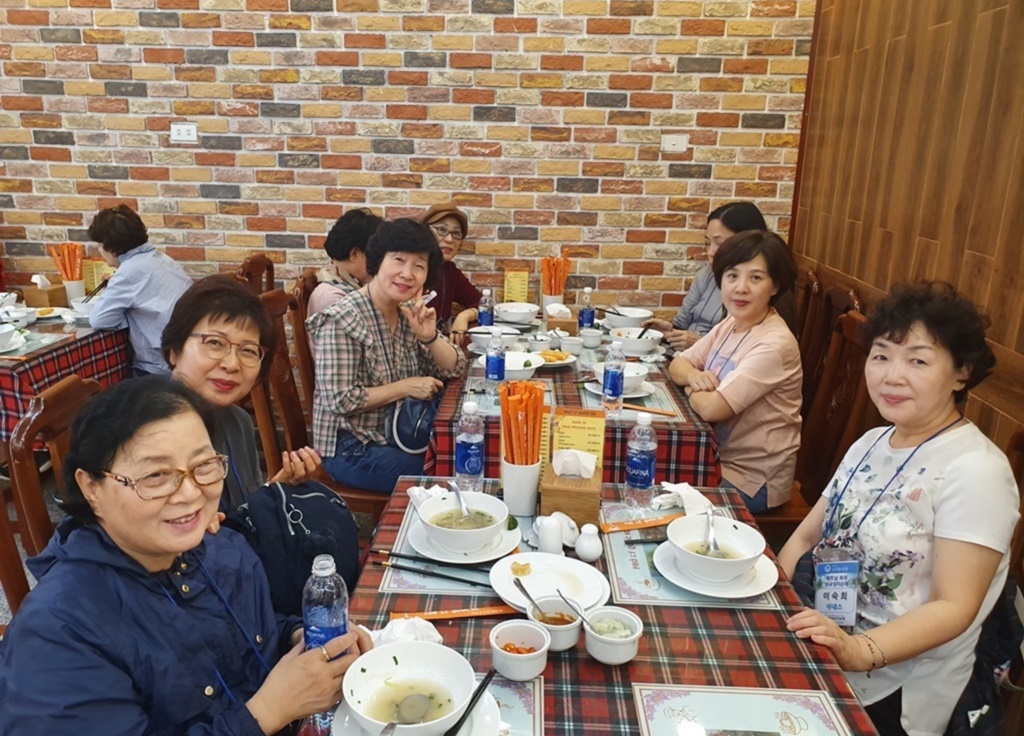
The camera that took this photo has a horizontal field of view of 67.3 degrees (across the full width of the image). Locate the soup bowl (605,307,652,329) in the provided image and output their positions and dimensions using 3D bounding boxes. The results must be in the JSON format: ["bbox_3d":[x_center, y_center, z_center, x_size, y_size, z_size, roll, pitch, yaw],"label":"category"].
[{"bbox_3d":[0.518,-0.217,3.409,0.210,0.063,0.210,2,16,2],"label":"soup bowl"}]

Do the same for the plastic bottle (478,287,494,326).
[{"bbox_3d":[-0.106,-0.219,3.127,0.063,0.213,0.063,2,16,4],"label":"plastic bottle"}]

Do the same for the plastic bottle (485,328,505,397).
[{"bbox_3d":[-0.053,-0.020,2.445,0.063,0.213,0.063,2,16,4],"label":"plastic bottle"}]

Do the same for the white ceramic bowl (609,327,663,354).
[{"bbox_3d":[0.480,-0.097,2.977,0.204,0.072,0.204,2,16,2],"label":"white ceramic bowl"}]

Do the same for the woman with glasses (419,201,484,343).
[{"bbox_3d":[-0.264,-0.058,3.341,0.600,1.280,0.480,10,18,27],"label":"woman with glasses"}]

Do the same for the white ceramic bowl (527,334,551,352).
[{"bbox_3d":[0.108,-0.091,3.018,0.093,0.050,0.093,2,16,2],"label":"white ceramic bowl"}]

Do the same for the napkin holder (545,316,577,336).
[{"bbox_3d":[0.217,-0.164,3.197,0.125,0.080,0.130,3,15,5],"label":"napkin holder"}]

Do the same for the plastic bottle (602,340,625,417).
[{"bbox_3d":[0.306,0.031,2.305,0.062,0.222,0.062,2,16,2],"label":"plastic bottle"}]

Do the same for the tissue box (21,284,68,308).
[{"bbox_3d":[-2.161,-0.333,3.559,0.123,0.083,0.123,4,16,8],"label":"tissue box"}]

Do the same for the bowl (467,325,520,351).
[{"bbox_3d":[-0.066,-0.096,2.910,0.187,0.080,0.187,2,15,1],"label":"bowl"}]

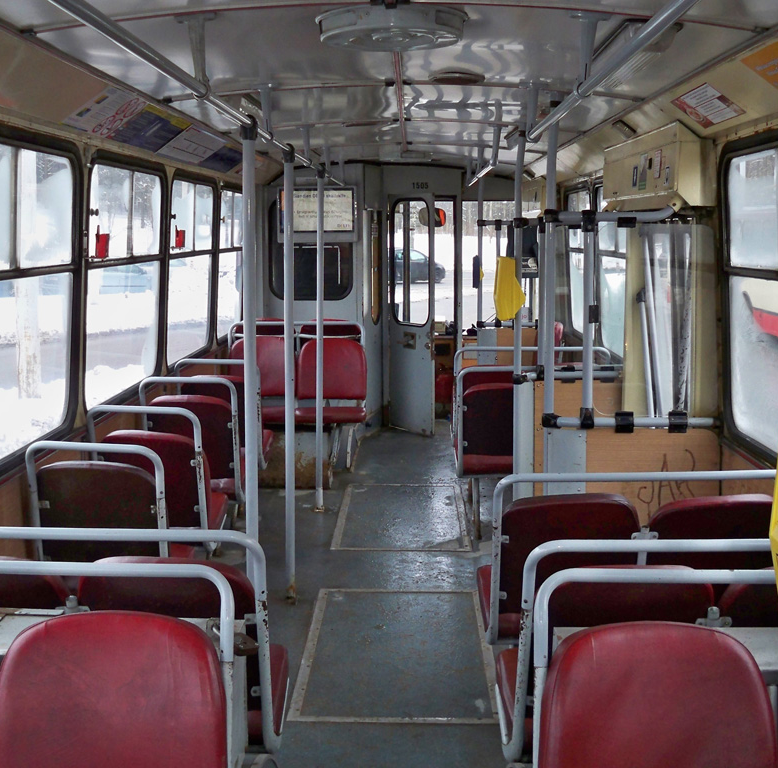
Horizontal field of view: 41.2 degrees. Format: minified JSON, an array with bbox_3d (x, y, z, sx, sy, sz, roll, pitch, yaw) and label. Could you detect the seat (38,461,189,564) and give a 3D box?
[{"bbox_3d":[-0.899,0.452,3.500,0.420,0.480,0.470,0,9,1],"label":"seat"}]

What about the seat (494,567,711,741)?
[{"bbox_3d":[0.494,0.607,2.477,0.420,0.480,0.470,0,9,1],"label":"seat"}]

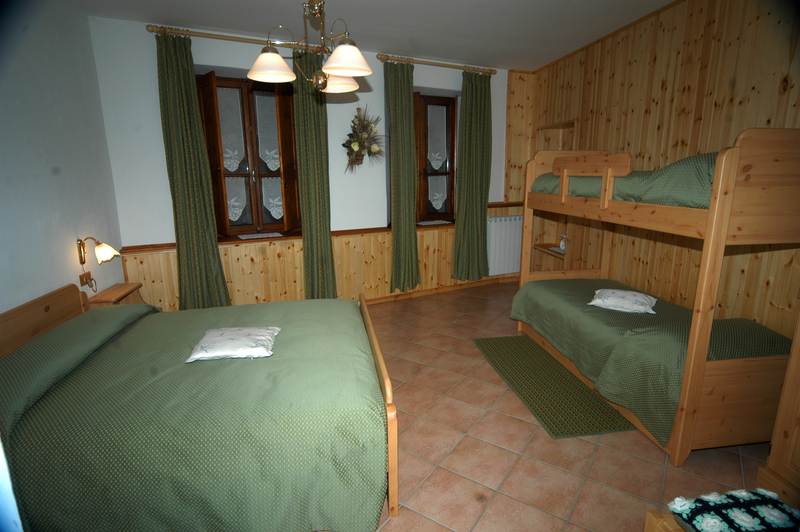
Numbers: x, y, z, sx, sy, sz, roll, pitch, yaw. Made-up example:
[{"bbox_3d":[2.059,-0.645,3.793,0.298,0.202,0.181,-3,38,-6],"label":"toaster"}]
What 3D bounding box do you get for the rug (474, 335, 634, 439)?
[{"bbox_3d":[1.115,0.853,3.171,0.600,0.012,1.573,-3,12,-7],"label":"rug"}]

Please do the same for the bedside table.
[{"bbox_3d":[-2.190,0.555,3.260,0.360,0.710,0.530,-4,12,-13],"label":"bedside table"}]

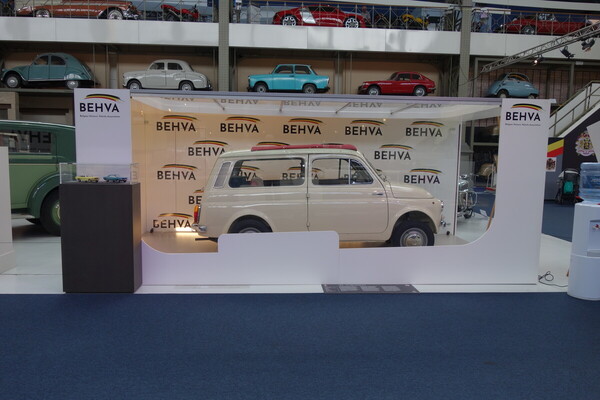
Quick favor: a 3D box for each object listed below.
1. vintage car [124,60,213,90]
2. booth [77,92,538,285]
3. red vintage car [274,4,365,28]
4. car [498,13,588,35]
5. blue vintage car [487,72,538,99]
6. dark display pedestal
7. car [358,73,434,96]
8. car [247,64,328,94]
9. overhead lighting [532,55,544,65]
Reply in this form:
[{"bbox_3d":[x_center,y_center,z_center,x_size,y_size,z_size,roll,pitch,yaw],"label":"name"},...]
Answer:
[{"bbox_3d":[-5.688,-5.216,20.042,3.680,1.520,1.480,1,6,-4],"label":"vintage car"},{"bbox_3d":[0.123,-0.218,6.067,4.900,1.990,2.550,1,6,-4],"label":"booth"},{"bbox_3d":[0.905,-7.725,20.432,4.400,1.270,1.880,1,6,-4],"label":"red vintage car"},{"bbox_3d":[11.070,-7.607,20.977,4.400,1.230,1.660,1,6,-4],"label":"car"},{"bbox_3d":[9.543,-5.015,20.962,2.320,1.350,1.380,-1,6,-16],"label":"blue vintage car"},{"bbox_3d":[-1.972,0.369,4.644,0.680,1.060,0.260,1,6,-4],"label":"dark display pedestal"},{"bbox_3d":[4.251,-5.000,20.664,3.420,1.230,1.420,1,6,-4],"label":"car"},{"bbox_3d":[-0.500,-5.149,20.392,3.560,1.450,1.500,1,6,-4],"label":"car"},{"bbox_3d":[7.377,-4.321,14.402,0.260,0.280,0.350,6,24,40],"label":"overhead lighting"}]

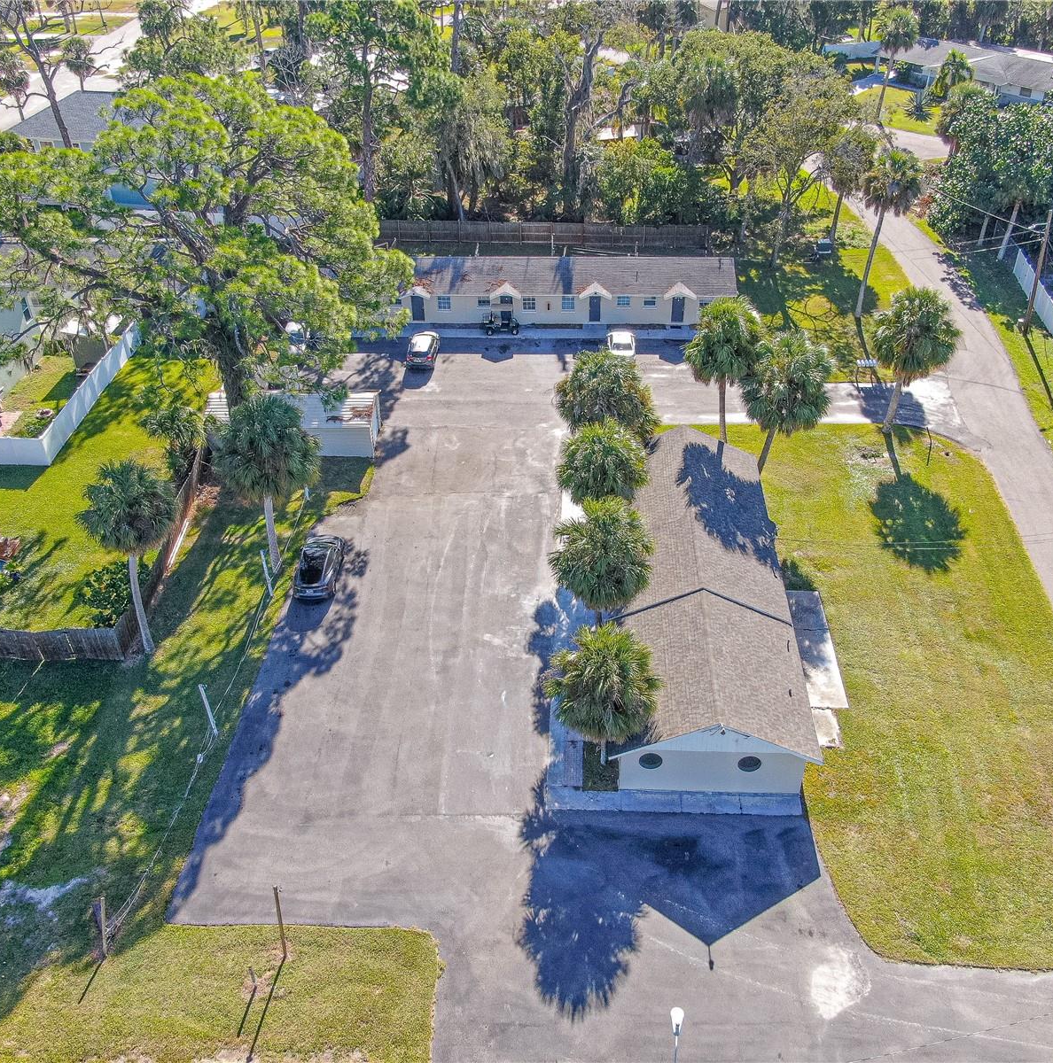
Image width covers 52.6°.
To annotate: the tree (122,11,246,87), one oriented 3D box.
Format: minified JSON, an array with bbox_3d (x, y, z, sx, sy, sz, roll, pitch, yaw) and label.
[{"bbox_3d":[-45.545,-63.416,140.633,16.000,10.200,14.500,-2,35,0],"label":"tree"}]

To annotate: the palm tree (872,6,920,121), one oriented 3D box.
[{"bbox_3d":[39.146,-50.027,114.260,4.619,11.300,4.619,1,36,3],"label":"palm tree"}]

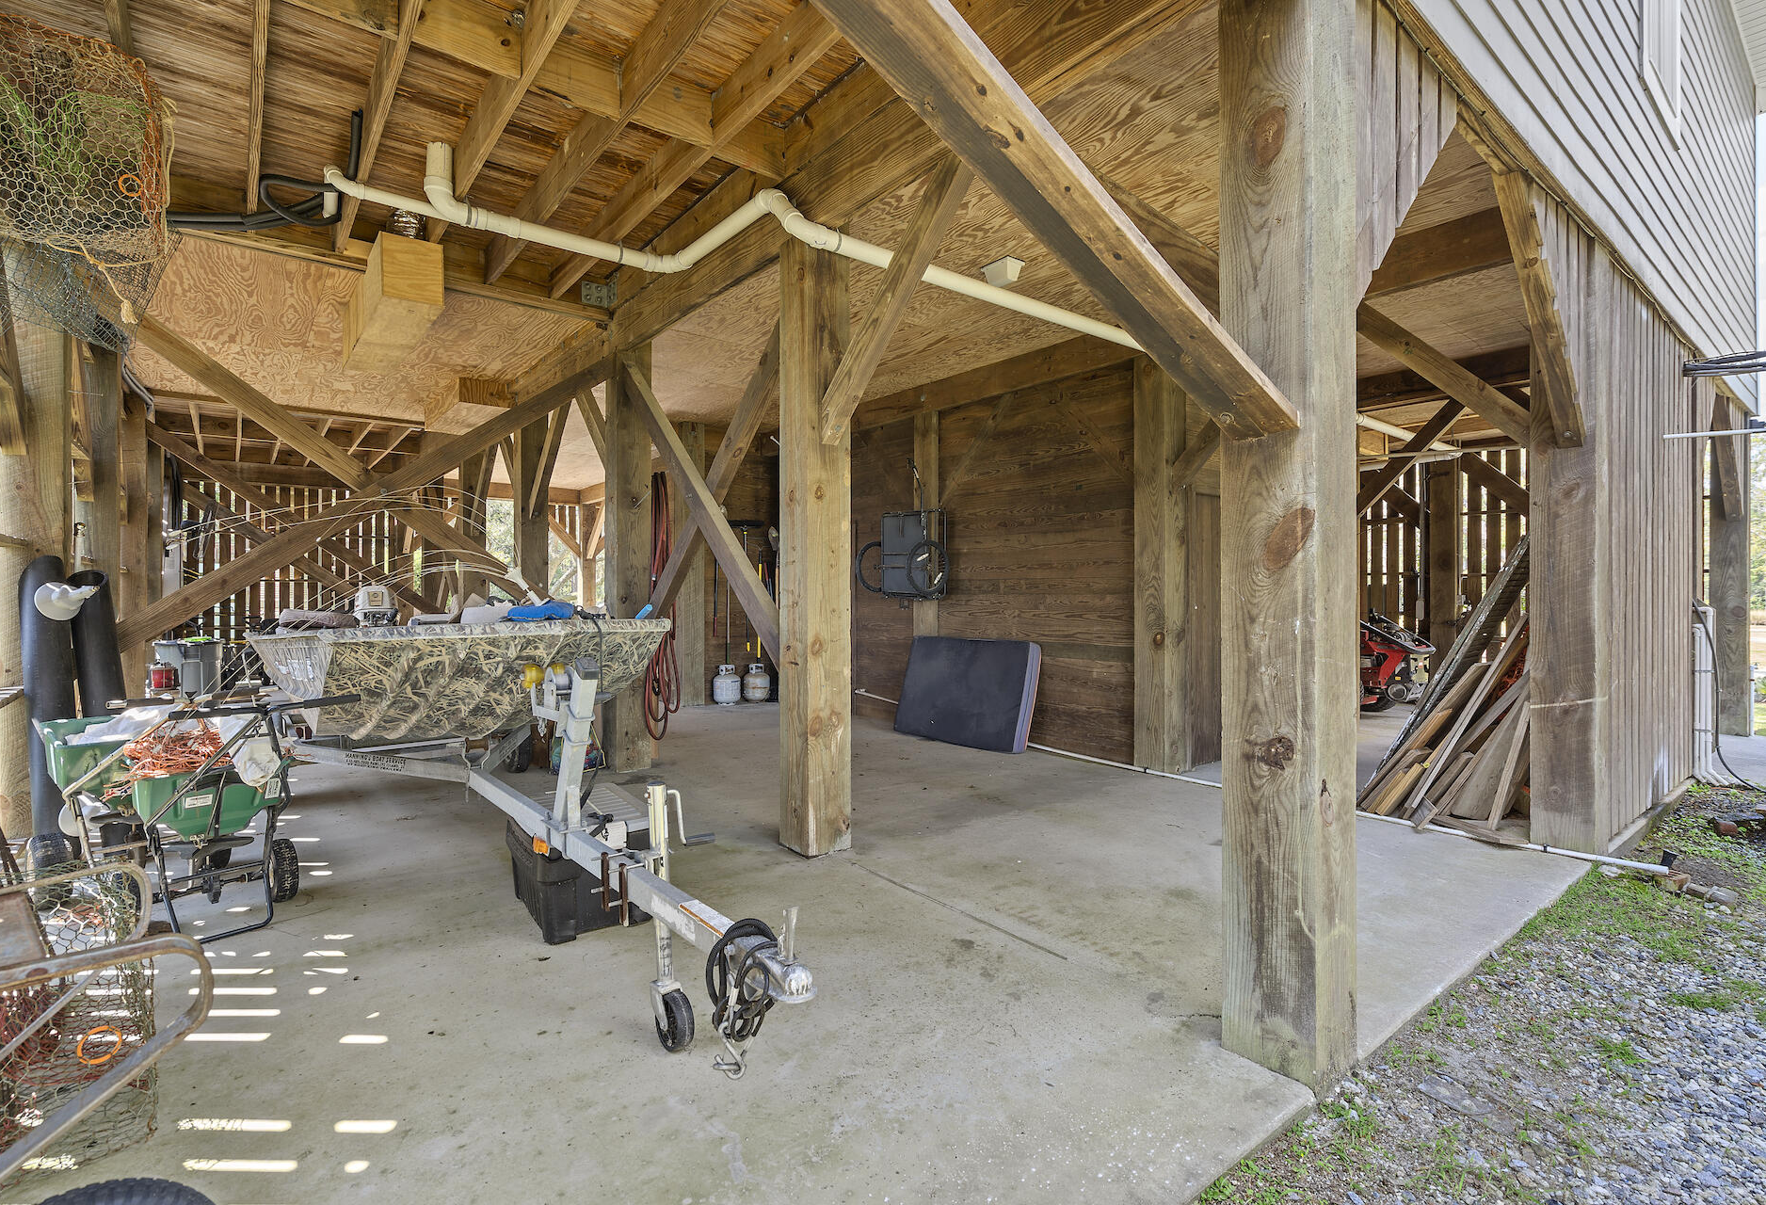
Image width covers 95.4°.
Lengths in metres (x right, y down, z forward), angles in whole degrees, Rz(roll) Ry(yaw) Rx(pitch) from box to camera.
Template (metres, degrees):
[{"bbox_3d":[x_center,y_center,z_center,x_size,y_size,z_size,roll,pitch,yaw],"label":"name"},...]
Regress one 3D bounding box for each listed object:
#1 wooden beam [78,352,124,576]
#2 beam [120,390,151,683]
[{"bbox_3d":[-5.717,-0.334,5.824,0.250,3.087,0.250,0,0,-38],"label":"wooden beam"},{"bbox_3d":[-7.084,-0.379,7.558,0.250,3.172,0.250,0,0,-38],"label":"beam"}]

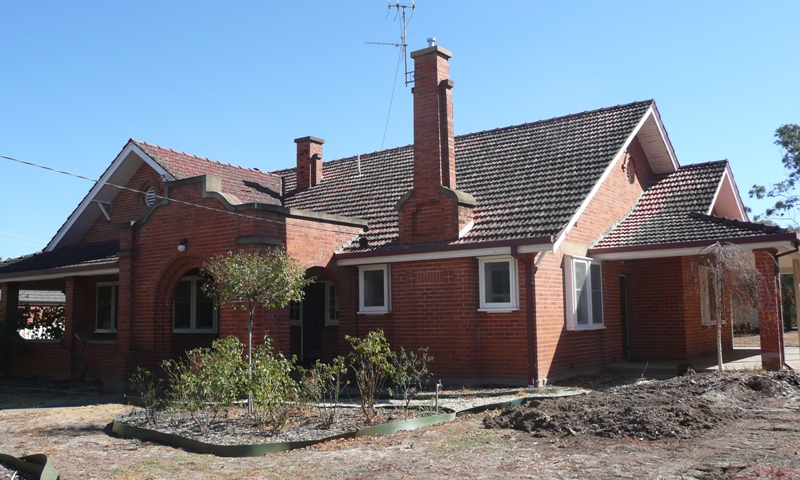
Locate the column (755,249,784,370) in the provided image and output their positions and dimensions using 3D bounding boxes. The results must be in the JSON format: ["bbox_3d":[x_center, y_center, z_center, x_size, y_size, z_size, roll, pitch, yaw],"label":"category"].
[{"bbox_3d":[7.543,1.416,15.095,0.377,2.443,0.372,-5,-7,36],"label":"column"}]

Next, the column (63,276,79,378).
[{"bbox_3d":[-8.549,2.304,19.444,0.359,2.657,0.333,-5,-7,36],"label":"column"}]

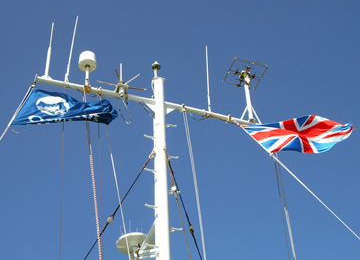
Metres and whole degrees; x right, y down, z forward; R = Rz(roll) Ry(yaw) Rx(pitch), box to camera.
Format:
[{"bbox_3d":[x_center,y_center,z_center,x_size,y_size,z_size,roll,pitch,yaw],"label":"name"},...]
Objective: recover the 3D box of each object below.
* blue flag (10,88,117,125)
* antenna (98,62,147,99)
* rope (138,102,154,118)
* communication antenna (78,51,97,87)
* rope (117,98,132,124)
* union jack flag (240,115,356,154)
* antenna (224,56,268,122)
[{"bbox_3d":[-1.545,-0.291,7.750,1.400,0.720,0.400,-4,-36,3],"label":"blue flag"},{"bbox_3d":[-0.905,-0.777,9.002,0.760,0.680,0.740,11,-38,-17],"label":"antenna"},{"bbox_3d":[-0.519,-0.317,8.856,0.260,0.230,0.060,11,-38,-17],"label":"rope"},{"bbox_3d":[-1.412,-0.874,8.841,0.275,0.620,0.275,11,-38,-17],"label":"communication antenna"},{"bbox_3d":[-0.836,-0.296,8.690,0.200,0.440,0.130,11,-38,-17],"label":"rope"},{"bbox_3d":[1.859,0.079,9.050,1.700,0.700,0.360,-4,-36,3],"label":"union jack flag"},{"bbox_3d":[1.165,-0.566,9.792,0.600,1.080,0.600,11,-38,-17],"label":"antenna"}]

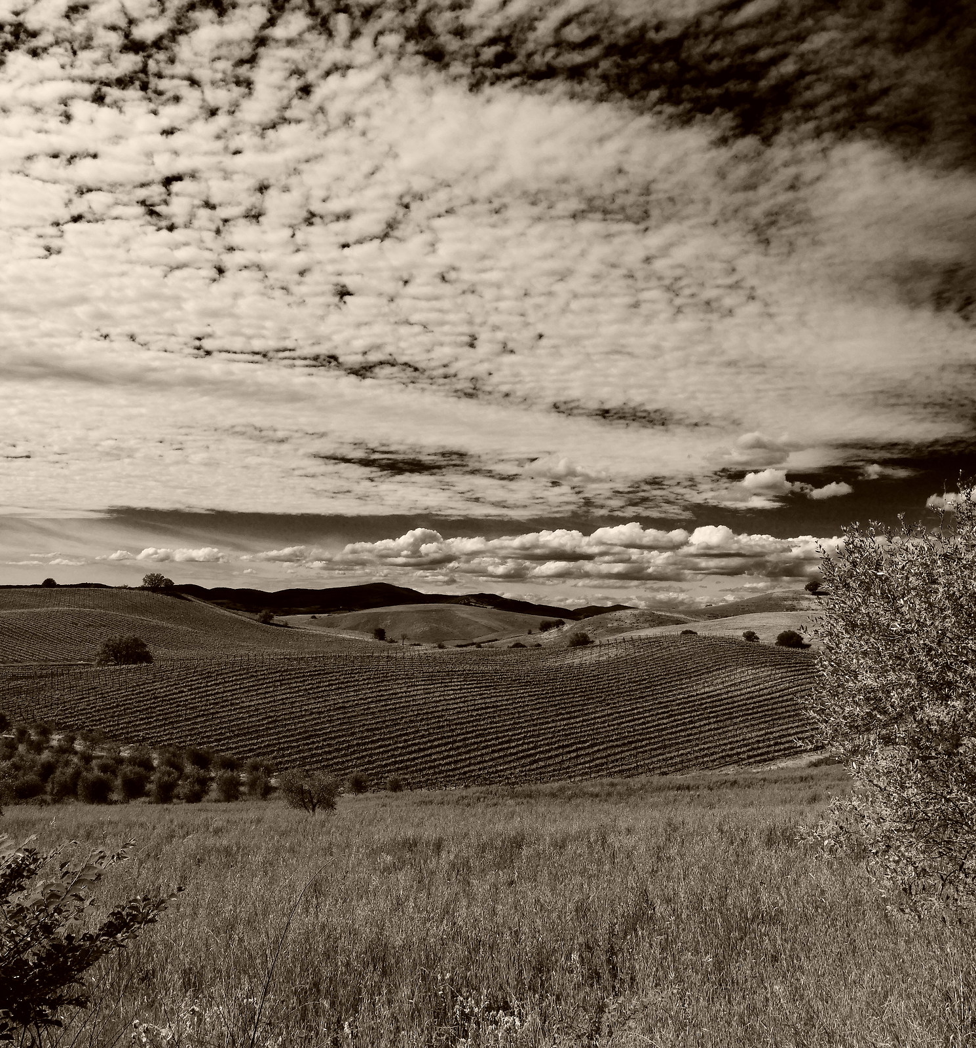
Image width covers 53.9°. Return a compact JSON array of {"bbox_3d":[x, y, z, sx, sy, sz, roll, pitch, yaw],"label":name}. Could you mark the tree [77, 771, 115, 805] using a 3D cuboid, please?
[{"bbox_3d":[-29.770,20.070,73.000,2.890,2.610,2.810,0,-4,0],"label":"tree"}]

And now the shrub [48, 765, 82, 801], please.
[{"bbox_3d":[-33.030,20.190,75.000,2.680,2.970,2.600,0,-4,0],"label":"shrub"}]

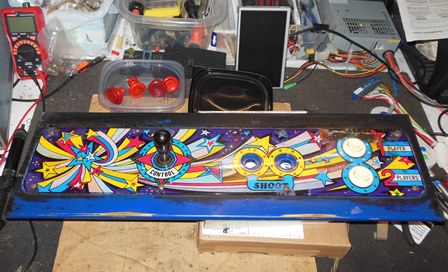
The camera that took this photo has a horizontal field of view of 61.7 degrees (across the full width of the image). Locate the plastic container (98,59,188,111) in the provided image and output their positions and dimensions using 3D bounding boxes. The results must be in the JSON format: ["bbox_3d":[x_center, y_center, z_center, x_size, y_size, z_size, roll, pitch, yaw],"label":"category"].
[{"bbox_3d":[-0.168,-0.093,0.800,0.172,0.047,0.145,0,54,-1],"label":"plastic container"}]

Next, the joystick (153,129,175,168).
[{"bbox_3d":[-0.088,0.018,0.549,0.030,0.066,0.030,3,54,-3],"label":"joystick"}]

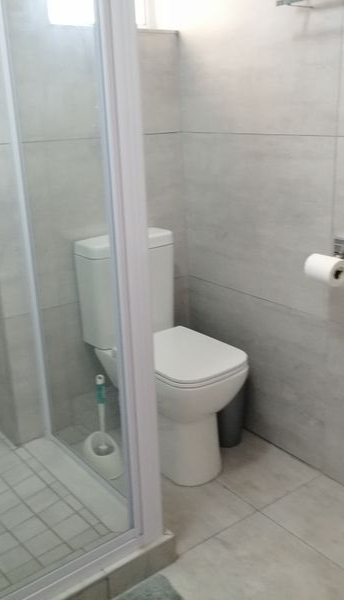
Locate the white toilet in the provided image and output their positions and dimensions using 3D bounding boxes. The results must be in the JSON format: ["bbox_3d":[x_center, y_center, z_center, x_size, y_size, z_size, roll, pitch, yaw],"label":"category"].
[{"bbox_3d":[-0.019,0.212,2.238,0.370,0.830,0.610,-15,23,-35],"label":"white toilet"}]

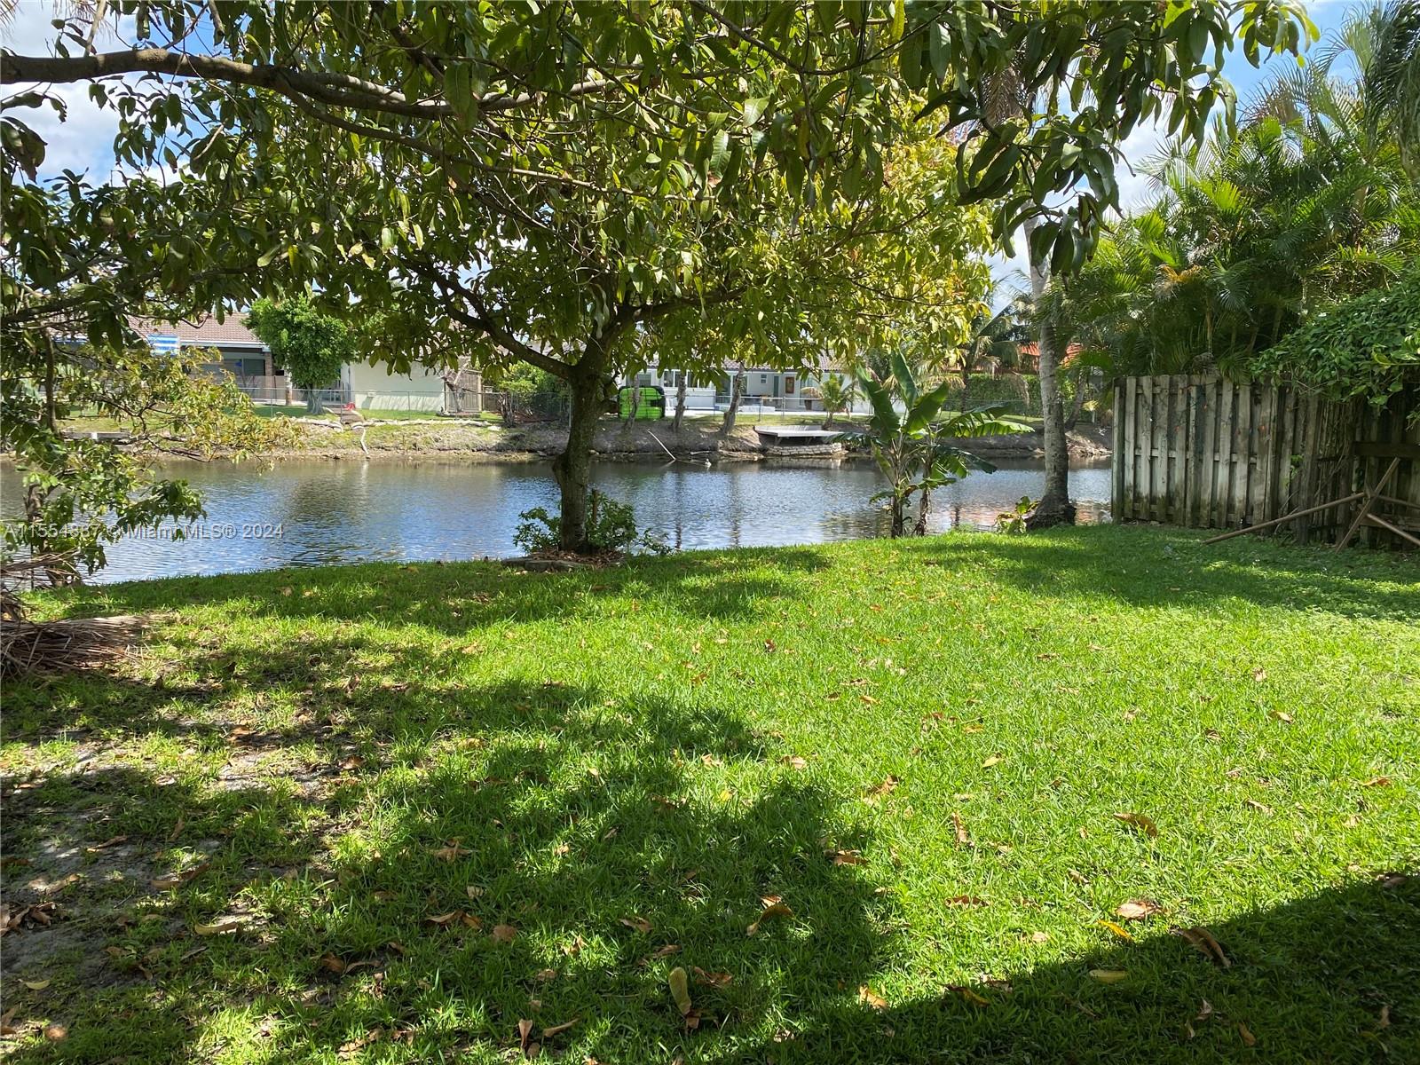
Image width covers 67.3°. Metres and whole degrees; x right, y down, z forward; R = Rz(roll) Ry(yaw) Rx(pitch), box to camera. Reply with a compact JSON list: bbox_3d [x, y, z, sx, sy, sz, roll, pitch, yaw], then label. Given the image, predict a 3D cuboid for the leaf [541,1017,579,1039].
[{"bbox_3d":[-0.369,1.222,2.631,0.102,0.030,0.035,-6,10,-39],"label":"leaf"}]

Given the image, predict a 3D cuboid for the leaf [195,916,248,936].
[{"bbox_3d":[-1.433,1.154,3.129,0.148,0.035,0.050,-1,8,-7],"label":"leaf"}]

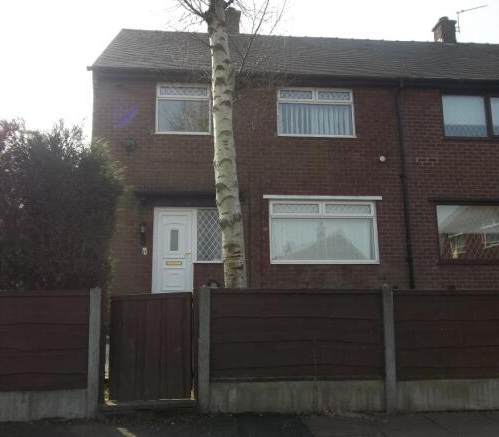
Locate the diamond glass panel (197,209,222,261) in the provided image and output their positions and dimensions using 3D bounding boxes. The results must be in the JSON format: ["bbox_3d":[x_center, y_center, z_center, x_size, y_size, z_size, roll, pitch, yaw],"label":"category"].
[{"bbox_3d":[-0.848,0.339,9.639,0.545,1.110,0.060,0,-9,-5],"label":"diamond glass panel"}]

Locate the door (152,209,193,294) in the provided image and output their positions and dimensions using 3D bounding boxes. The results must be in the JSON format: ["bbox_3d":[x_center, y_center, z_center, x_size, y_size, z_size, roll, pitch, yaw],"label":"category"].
[{"bbox_3d":[-1.578,0.789,9.497,0.850,2.030,0.080,0,-9,-5],"label":"door"}]

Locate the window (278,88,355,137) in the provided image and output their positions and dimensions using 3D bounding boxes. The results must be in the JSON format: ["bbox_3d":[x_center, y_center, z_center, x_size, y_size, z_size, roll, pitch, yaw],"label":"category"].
[{"bbox_3d":[1.409,-2.241,9.613,1.654,1.073,0.100,0,-9,-5],"label":"window"}]

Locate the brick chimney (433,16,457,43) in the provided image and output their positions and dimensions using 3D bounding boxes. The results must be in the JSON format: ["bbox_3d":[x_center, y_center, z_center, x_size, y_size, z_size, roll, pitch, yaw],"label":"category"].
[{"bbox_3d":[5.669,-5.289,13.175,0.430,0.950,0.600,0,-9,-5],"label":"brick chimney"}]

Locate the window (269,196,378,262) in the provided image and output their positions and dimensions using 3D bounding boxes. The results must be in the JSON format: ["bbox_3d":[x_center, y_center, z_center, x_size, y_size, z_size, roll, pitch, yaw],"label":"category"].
[{"bbox_3d":[1.505,0.280,9.200,2.224,1.262,0.100,0,-9,-5],"label":"window"}]

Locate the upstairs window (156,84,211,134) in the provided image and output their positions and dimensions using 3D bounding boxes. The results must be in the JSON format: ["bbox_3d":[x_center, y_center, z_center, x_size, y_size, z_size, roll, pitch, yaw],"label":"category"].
[{"bbox_3d":[-1.363,-2.260,9.365,1.106,1.081,0.100,0,-9,-5],"label":"upstairs window"}]

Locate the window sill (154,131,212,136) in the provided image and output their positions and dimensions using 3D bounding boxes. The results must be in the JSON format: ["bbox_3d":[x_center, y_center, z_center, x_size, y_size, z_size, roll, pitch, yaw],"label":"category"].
[{"bbox_3d":[-1.352,-1.729,9.226,1.158,0.052,0.120,0,-9,-5],"label":"window sill"}]

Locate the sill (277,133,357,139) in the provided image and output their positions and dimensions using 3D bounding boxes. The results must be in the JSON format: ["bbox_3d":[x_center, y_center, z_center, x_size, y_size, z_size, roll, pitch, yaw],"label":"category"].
[{"bbox_3d":[1.411,-1.718,9.474,1.739,0.055,0.120,0,-9,-5],"label":"sill"}]

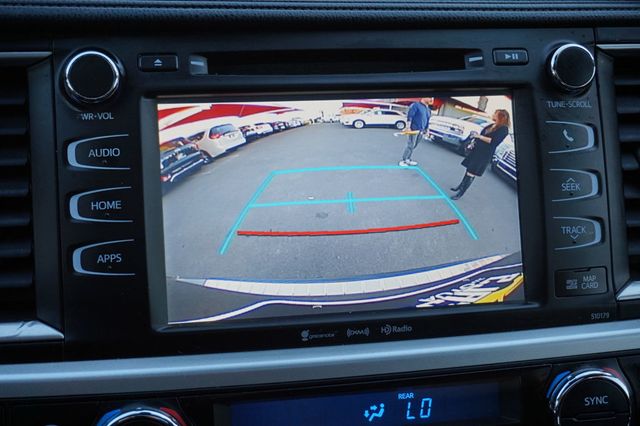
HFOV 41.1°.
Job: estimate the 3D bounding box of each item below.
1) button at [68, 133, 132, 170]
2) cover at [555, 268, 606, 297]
[{"bbox_3d":[-0.103,-0.028,0.399,0.028,0.016,0.007,-3,-3,-7],"label":"button"},{"bbox_3d":[0.130,0.034,0.423,0.025,0.013,0.005,-3,-3,-7],"label":"cover"}]

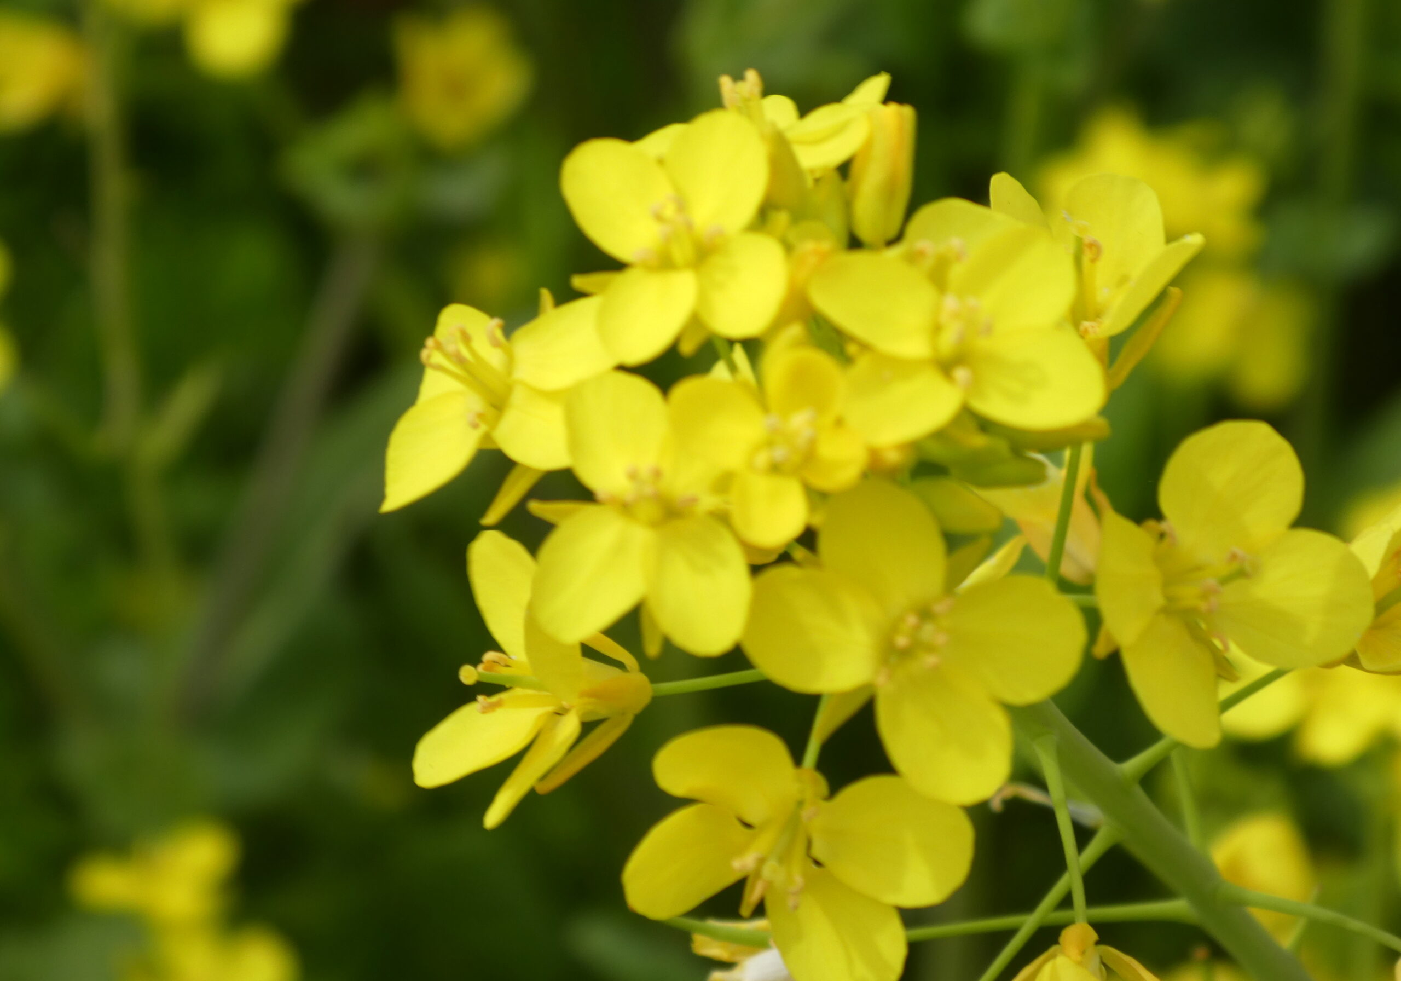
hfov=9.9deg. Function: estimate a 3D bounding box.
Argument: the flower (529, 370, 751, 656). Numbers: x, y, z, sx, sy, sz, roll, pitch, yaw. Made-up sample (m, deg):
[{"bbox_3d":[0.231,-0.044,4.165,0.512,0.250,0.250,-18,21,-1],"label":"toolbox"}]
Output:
[{"bbox_3d":[-0.004,0.001,0.472,0.013,0.017,0.007,2,-14,9],"label":"flower"}]

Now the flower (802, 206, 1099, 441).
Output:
[{"bbox_3d":[0.015,-0.010,0.473,0.017,0.014,0.008,-1,-21,-3],"label":"flower"}]

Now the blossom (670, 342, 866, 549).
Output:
[{"bbox_3d":[0.004,-0.003,0.471,0.011,0.012,0.007,-1,-12,-3],"label":"blossom"}]

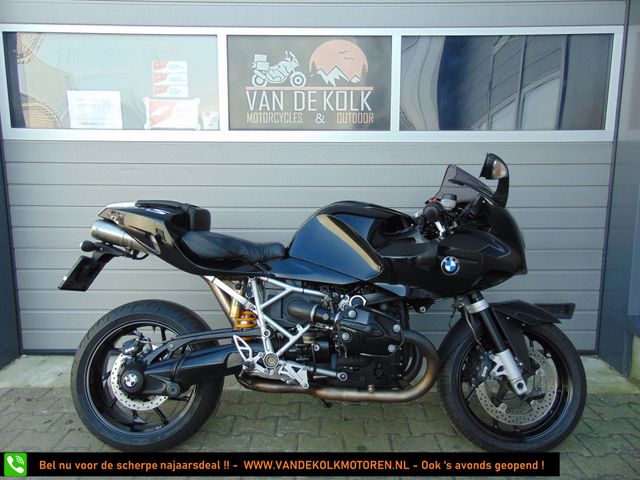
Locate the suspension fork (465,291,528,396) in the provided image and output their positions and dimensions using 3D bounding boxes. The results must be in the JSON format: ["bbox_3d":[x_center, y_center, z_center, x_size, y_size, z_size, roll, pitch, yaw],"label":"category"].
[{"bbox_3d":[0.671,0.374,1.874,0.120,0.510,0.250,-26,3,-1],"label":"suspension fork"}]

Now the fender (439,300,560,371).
[{"bbox_3d":[0.725,0.389,1.884,0.465,0.275,0.170,0,2,1],"label":"fender"}]

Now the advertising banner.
[{"bbox_3d":[-0.056,-0.882,2.614,0.920,0.515,0.025,0,8,0],"label":"advertising banner"}]

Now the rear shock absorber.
[{"bbox_3d":[-0.309,0.301,1.904,0.105,0.260,0.085,-6,2,2],"label":"rear shock absorber"}]

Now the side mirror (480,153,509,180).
[{"bbox_3d":[0.568,-0.239,1.524,0.085,0.090,0.140,9,3,12],"label":"side mirror"}]

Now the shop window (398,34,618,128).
[{"bbox_3d":[1.079,-0.911,2.696,1.232,0.548,0.050,0,7,0],"label":"shop window"}]

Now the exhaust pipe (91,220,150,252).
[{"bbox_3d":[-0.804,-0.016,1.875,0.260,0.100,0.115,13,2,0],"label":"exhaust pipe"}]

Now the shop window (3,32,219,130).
[{"bbox_3d":[-1.169,-0.892,2.615,1.200,0.525,0.040,0,8,0],"label":"shop window"}]

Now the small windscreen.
[{"bbox_3d":[0.598,-0.230,1.862,0.220,0.165,0.290,0,2,2],"label":"small windscreen"}]

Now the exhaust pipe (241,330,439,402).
[{"bbox_3d":[0.053,0.463,1.740,0.730,0.280,0.250,0,2,1],"label":"exhaust pipe"}]

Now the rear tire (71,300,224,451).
[{"bbox_3d":[-0.708,0.548,1.923,0.630,0.630,0.180,0,2,2],"label":"rear tire"}]

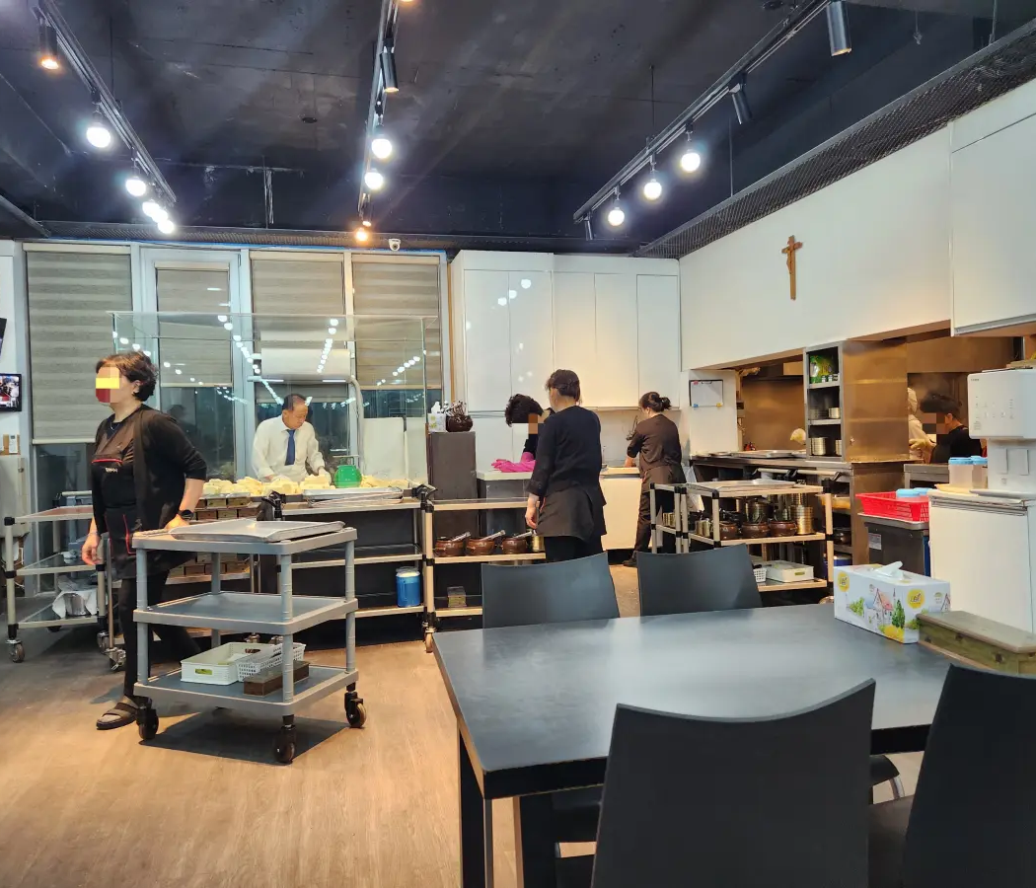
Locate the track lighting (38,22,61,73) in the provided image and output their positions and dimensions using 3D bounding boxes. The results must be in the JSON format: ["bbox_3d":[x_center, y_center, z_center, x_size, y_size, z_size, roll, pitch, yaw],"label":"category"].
[{"bbox_3d":[-1.995,-1.689,3.345,0.080,0.190,0.080,-2,1,-14],"label":"track lighting"}]

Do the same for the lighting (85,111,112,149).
[{"bbox_3d":[-2.166,-1.621,4.059,0.120,0.180,0.120,-2,1,-14],"label":"lighting"}]

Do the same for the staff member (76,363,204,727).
[{"bbox_3d":[-1.700,0.393,3.580,0.520,1.610,0.520,-1,1,38],"label":"staff member"}]

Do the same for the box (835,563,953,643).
[{"bbox_3d":[0.852,0.360,1.802,0.118,0.126,0.246,-2,1,-11],"label":"box"}]

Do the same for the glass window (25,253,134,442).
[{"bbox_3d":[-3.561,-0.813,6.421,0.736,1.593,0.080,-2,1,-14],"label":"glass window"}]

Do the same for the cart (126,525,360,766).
[{"bbox_3d":[-1.102,0.772,3.218,0.780,0.830,0.460,-1,1,23],"label":"cart"}]

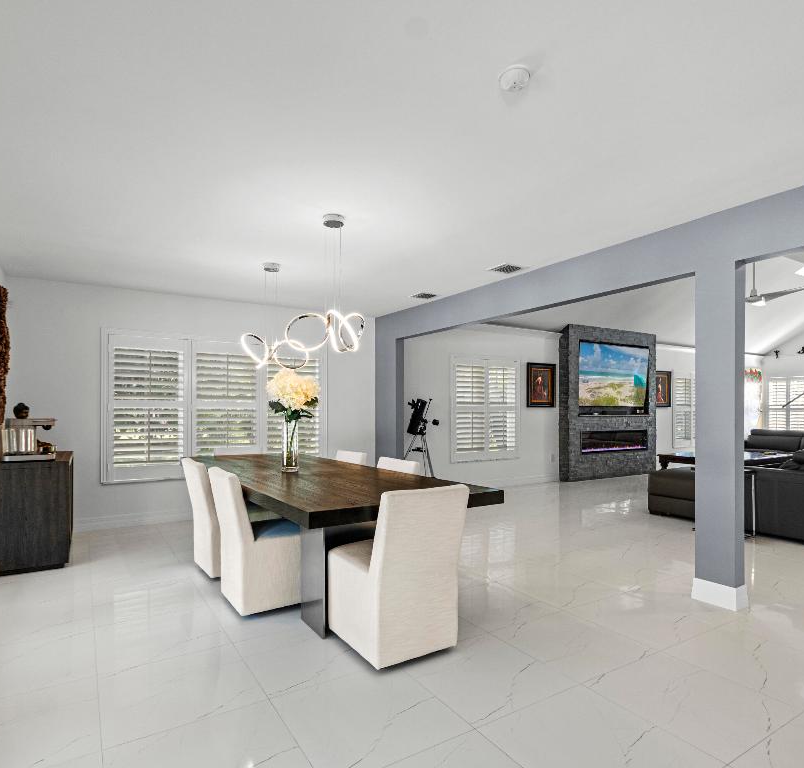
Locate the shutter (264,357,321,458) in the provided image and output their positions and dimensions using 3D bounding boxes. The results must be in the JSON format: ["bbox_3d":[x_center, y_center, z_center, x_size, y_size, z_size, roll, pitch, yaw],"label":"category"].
[{"bbox_3d":[-1.421,0.315,6.355,0.809,1.595,0.060,1,-2,-32],"label":"shutter"}]

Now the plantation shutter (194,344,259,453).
[{"bbox_3d":[-2.147,0.292,5.931,0.817,1.595,0.060,1,-2,-32],"label":"plantation shutter"}]

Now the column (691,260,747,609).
[{"bbox_3d":[2.047,0.327,3.089,0.160,2.150,0.250,1,-2,-34],"label":"column"}]

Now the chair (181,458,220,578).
[{"bbox_3d":[-1.356,1.036,3.874,0.627,0.836,0.492,1,-2,-32],"label":"chair"}]

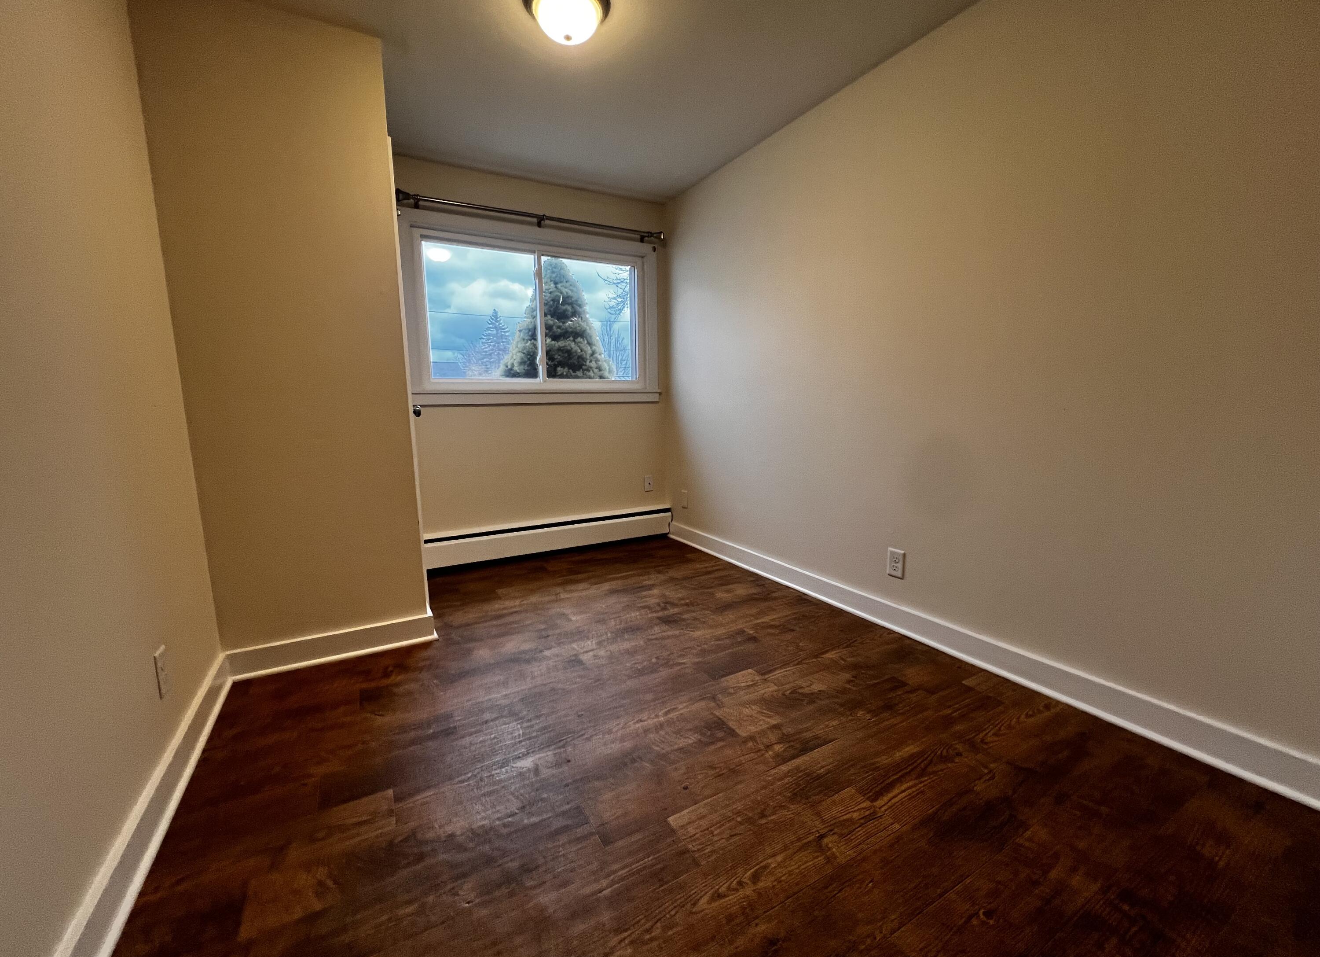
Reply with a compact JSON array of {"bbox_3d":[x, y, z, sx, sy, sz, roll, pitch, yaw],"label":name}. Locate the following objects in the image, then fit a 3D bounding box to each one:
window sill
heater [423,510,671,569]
[{"bbox_3d":[-0.730,-0.540,3.289,1.659,0.092,0.065,-5,10,-27],"label":"window sill"},{"bbox_3d":[-0.691,0.390,3.433,1.721,0.213,0.075,-5,10,-27],"label":"heater"}]

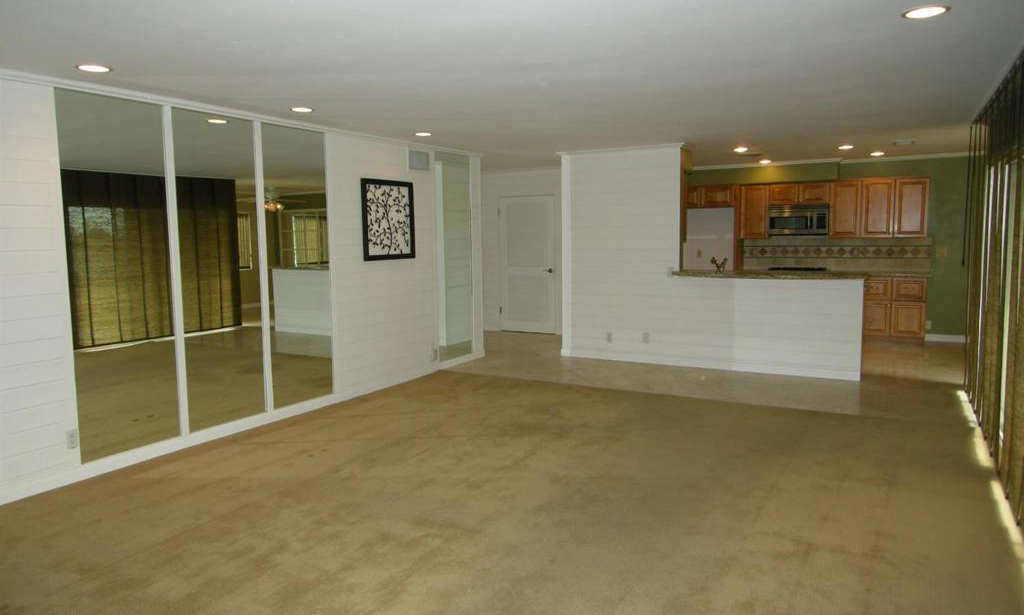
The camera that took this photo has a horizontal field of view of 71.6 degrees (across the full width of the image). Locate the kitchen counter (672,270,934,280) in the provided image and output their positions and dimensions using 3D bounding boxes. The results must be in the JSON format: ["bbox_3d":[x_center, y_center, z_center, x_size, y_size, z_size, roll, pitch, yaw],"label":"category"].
[{"bbox_3d":[3.654,-0.398,8.642,2.549,0.165,3.349,3,7,30],"label":"kitchen counter"}]

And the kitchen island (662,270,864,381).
[{"bbox_3d":[2.734,0.146,7.720,1.990,1.042,0.682,3,7,30],"label":"kitchen island"}]

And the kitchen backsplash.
[{"bbox_3d":[4.522,-0.739,10.024,2.430,0.483,0.037,3,7,30],"label":"kitchen backsplash"}]

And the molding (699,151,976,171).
[{"bbox_3d":[4.279,-1.992,9.776,3.468,0.061,0.385,3,7,30],"label":"molding"}]

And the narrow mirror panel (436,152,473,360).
[{"bbox_3d":[-0.633,-0.566,8.000,0.037,2.292,0.680,3,7,29],"label":"narrow mirror panel"}]

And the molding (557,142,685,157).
[{"bbox_3d":[1.195,-1.780,8.044,1.519,0.058,0.082,3,7,30],"label":"molding"}]

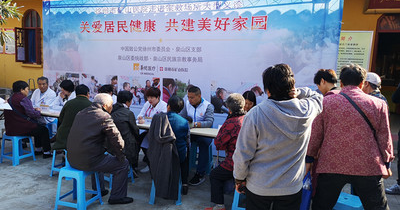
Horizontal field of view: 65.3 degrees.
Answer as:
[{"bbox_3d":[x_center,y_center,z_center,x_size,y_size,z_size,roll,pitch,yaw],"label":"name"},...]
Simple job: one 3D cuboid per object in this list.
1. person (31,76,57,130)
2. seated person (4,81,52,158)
[{"bbox_3d":[-2.880,0.137,5.822,0.530,1.290,0.720,2,6,-6],"label":"person"},{"bbox_3d":[-2.716,0.258,4.950,0.470,1.250,0.750,6,7,30],"label":"seated person"}]

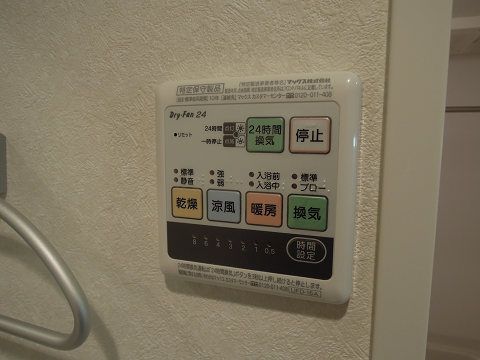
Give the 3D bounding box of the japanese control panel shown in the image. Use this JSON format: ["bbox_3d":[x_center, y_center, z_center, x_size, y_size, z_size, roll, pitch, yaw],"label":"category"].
[{"bbox_3d":[0.005,0.005,0.188,0.116,0.120,0.017,3,8,18],"label":"japanese control panel"}]

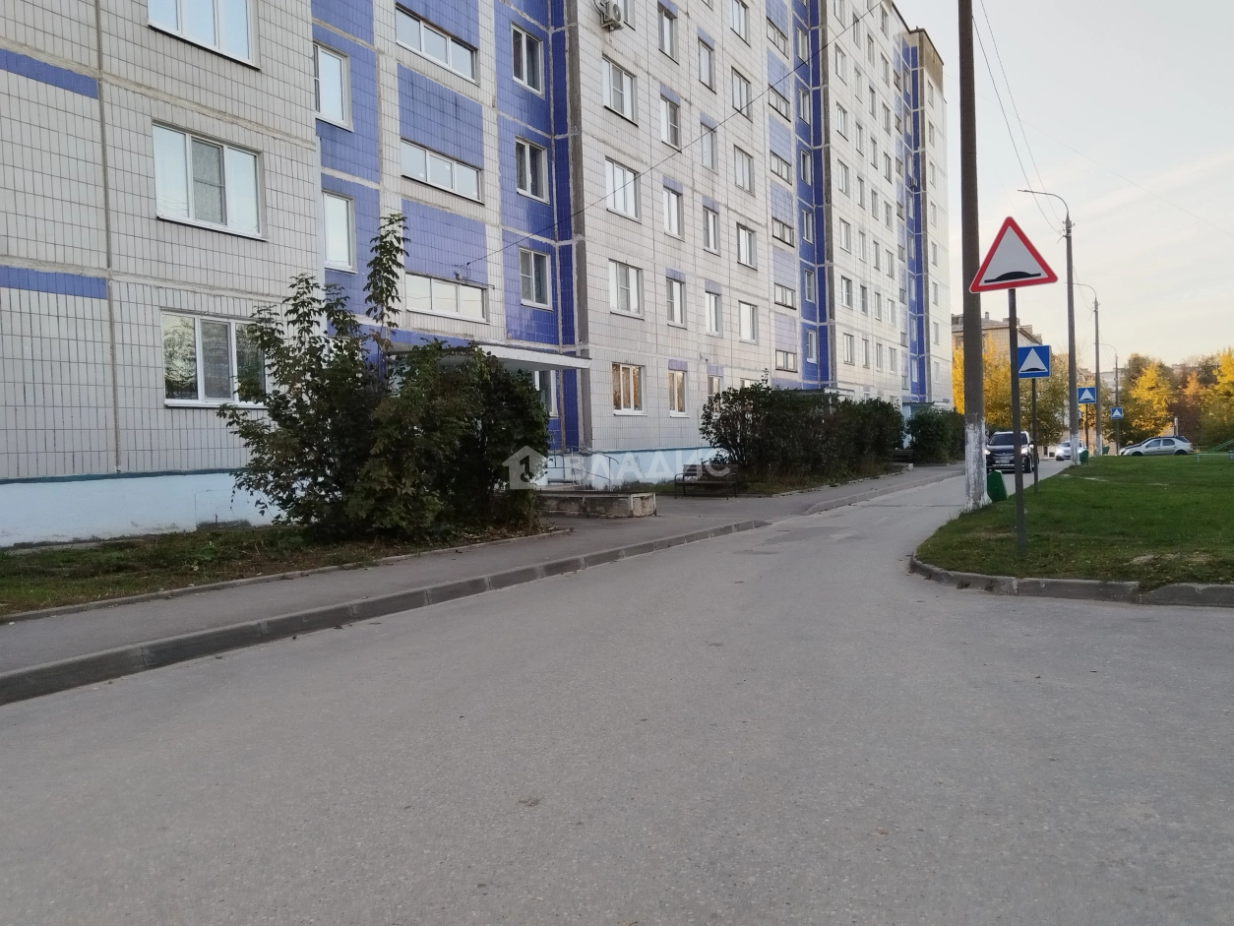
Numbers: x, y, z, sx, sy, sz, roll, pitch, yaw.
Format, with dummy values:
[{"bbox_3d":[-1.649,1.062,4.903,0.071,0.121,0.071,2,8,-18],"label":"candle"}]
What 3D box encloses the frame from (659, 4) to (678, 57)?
[{"bbox_3d":[1.529,-13.354,28.878,0.160,1.420,1.390,-1,1,29],"label":"frame"}]

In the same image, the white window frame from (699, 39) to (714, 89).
[{"bbox_3d":[3.004,-13.703,32.011,0.180,1.437,1.447,-1,1,29],"label":"white window frame"}]

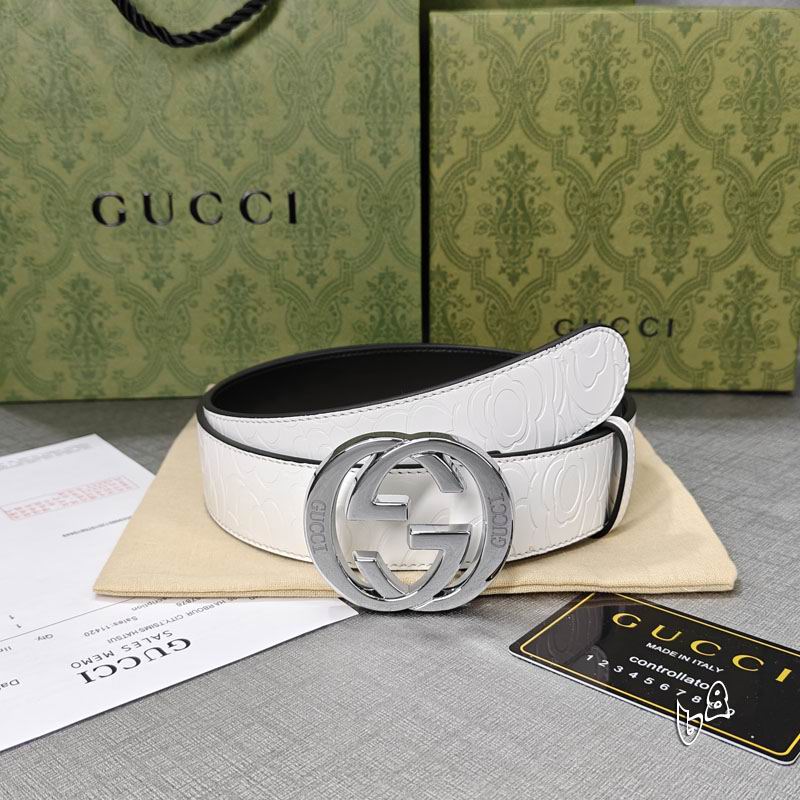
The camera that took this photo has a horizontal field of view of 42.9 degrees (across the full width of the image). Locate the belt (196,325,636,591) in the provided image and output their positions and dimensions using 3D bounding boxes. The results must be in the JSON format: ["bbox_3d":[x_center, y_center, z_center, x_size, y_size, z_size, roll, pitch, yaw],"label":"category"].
[{"bbox_3d":[0.009,0.004,0.400,0.171,0.074,0.176,0,18,0],"label":"belt"}]

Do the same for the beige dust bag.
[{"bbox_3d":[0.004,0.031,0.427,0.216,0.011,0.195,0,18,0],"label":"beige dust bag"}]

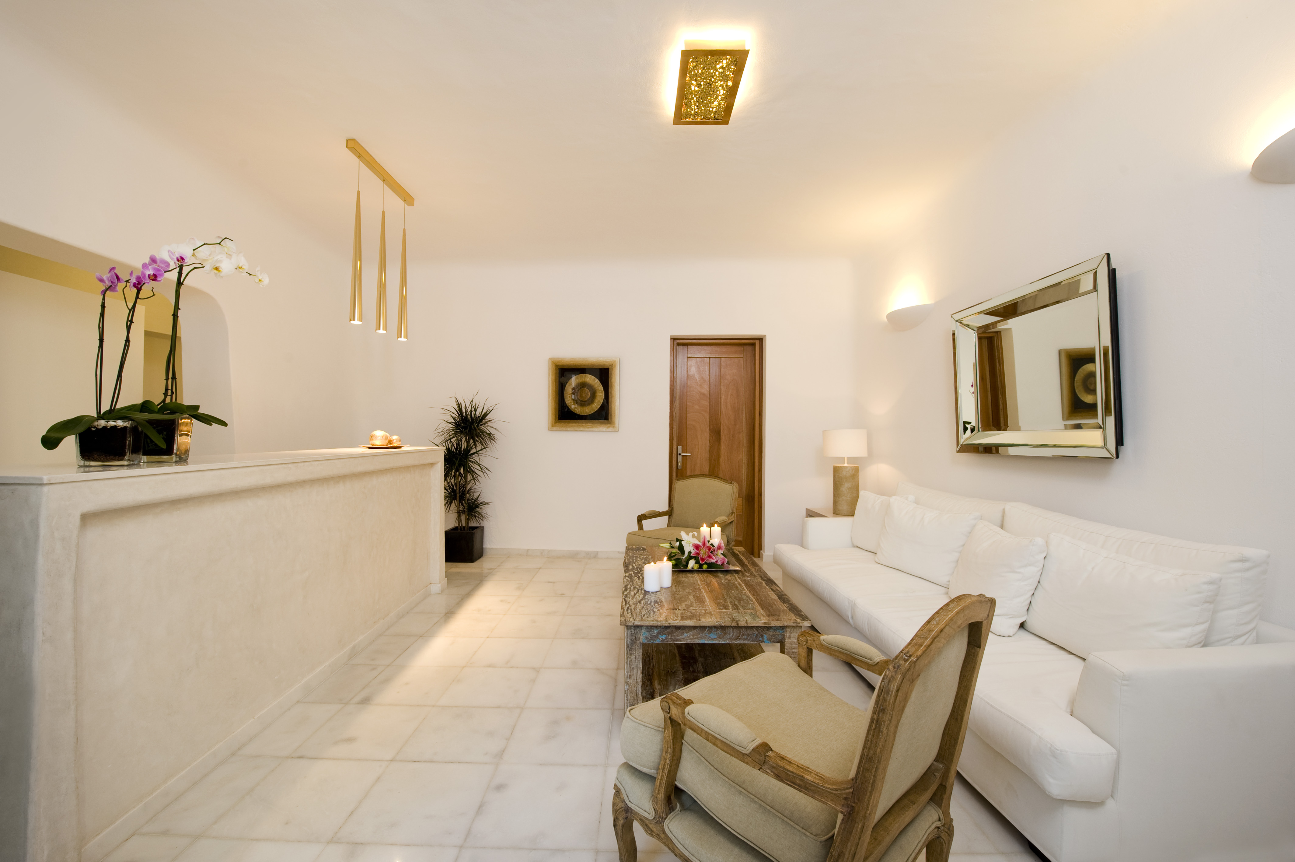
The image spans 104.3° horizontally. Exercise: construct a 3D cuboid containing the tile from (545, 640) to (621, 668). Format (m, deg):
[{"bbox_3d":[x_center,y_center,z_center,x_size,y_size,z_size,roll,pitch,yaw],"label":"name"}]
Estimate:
[{"bbox_3d":[-0.350,1.234,2.772,0.393,0.015,0.369,1,0,0],"label":"tile"}]

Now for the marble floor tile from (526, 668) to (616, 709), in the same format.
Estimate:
[{"bbox_3d":[-0.358,1.256,2.452,0.400,0.015,0.385,1,0,0],"label":"marble floor tile"}]

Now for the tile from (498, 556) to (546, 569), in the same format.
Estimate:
[{"bbox_3d":[-1.174,1.267,4.812,0.400,0.020,0.400,1,0,0],"label":"tile"}]

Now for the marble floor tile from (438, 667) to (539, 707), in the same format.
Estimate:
[{"bbox_3d":[-0.759,1.250,2.452,0.400,0.015,0.385,1,0,0],"label":"marble floor tile"}]

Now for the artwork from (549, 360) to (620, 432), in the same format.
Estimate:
[{"bbox_3d":[-0.620,-0.358,4.910,0.680,0.705,0.060,1,0,0],"label":"artwork"}]

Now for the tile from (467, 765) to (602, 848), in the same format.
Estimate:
[{"bbox_3d":[-0.354,1.261,1.698,0.400,0.020,0.390,1,0,0],"label":"tile"}]

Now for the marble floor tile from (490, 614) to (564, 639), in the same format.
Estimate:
[{"bbox_3d":[-0.743,1.225,3.140,0.393,0.015,0.369,1,0,0],"label":"marble floor tile"}]

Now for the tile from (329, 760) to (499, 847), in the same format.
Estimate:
[{"bbox_3d":[-0.757,1.249,1.697,0.400,0.015,0.385,1,0,0],"label":"tile"}]

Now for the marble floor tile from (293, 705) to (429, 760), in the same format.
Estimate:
[{"bbox_3d":[-1.157,1.242,2.078,0.400,0.015,0.385,1,0,0],"label":"marble floor tile"}]

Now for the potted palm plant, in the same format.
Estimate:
[{"bbox_3d":[-1.690,0.420,4.636,0.620,1.550,0.560,1,0,0],"label":"potted palm plant"}]

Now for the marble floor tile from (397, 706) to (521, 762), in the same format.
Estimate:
[{"bbox_3d":[-0.763,1.257,2.086,0.400,0.020,0.390,1,0,0],"label":"marble floor tile"}]

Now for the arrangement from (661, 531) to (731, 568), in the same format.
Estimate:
[{"bbox_3d":[0.283,0.698,3.001,0.416,0.205,0.280,1,0,0],"label":"arrangement"}]

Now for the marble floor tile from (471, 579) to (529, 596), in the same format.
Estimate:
[{"bbox_3d":[-1.137,1.216,3.876,0.393,0.015,0.369,1,0,0],"label":"marble floor tile"}]

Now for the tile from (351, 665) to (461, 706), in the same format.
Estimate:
[{"bbox_3d":[-1.171,1.253,2.471,0.400,0.020,0.390,1,0,0],"label":"tile"}]

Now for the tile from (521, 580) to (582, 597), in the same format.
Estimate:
[{"bbox_3d":[-0.745,1.224,3.877,0.393,0.015,0.369,1,0,0],"label":"tile"}]

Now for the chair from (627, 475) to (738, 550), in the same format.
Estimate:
[{"bbox_3d":[0.289,0.784,3.741,0.640,0.910,0.730,1,0,30],"label":"chair"}]

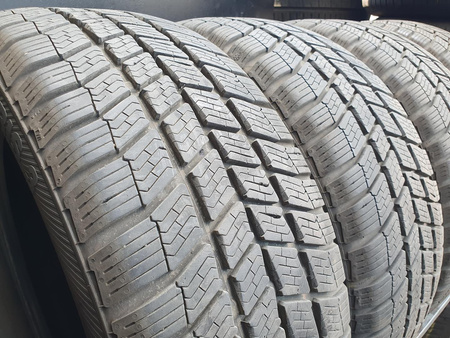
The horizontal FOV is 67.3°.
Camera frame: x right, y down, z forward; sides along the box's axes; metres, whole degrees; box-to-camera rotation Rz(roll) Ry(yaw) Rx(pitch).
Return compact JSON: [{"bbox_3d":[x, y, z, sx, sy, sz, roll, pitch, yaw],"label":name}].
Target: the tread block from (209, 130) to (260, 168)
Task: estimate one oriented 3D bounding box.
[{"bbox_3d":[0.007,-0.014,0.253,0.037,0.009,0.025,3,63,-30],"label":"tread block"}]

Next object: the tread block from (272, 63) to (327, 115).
[{"bbox_3d":[0.080,-0.084,0.354,0.040,0.014,0.077,44,58,13],"label":"tread block"}]

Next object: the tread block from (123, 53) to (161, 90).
[{"bbox_3d":[-0.060,-0.071,0.248,0.027,0.009,0.034,-20,61,-37],"label":"tread block"}]

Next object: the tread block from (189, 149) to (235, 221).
[{"bbox_3d":[-0.008,0.010,0.220,0.026,0.043,0.009,-19,-12,-37],"label":"tread block"}]

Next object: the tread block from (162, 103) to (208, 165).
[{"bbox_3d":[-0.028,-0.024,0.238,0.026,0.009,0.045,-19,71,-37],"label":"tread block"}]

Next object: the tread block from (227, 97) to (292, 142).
[{"bbox_3d":[0.034,-0.037,0.281,0.065,0.011,0.036,8,52,-42],"label":"tread block"}]

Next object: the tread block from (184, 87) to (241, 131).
[{"bbox_3d":[-0.010,-0.043,0.252,0.025,0.007,0.043,-17,67,-40],"label":"tread block"}]

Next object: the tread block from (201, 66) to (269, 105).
[{"bbox_3d":[0.014,-0.069,0.294,0.064,0.011,0.035,7,46,-40],"label":"tread block"}]

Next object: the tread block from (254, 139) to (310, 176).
[{"bbox_3d":[0.050,-0.007,0.273,0.063,0.028,0.011,6,-31,-44],"label":"tread block"}]

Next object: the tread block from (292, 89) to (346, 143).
[{"bbox_3d":[0.099,-0.055,0.344,0.029,0.014,0.077,47,60,8],"label":"tread block"}]

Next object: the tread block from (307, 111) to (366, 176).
[{"bbox_3d":[0.110,-0.023,0.325,0.075,0.035,0.015,-40,-4,-22],"label":"tread block"}]

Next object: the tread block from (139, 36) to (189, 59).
[{"bbox_3d":[-0.051,-0.096,0.278,0.028,0.009,0.033,-18,55,-40],"label":"tread block"}]

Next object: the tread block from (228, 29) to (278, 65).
[{"bbox_3d":[0.033,-0.136,0.375,0.038,0.014,0.072,28,55,21],"label":"tread block"}]

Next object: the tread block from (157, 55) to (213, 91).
[{"bbox_3d":[-0.031,-0.073,0.265,0.028,0.009,0.041,-18,61,-40],"label":"tread block"}]

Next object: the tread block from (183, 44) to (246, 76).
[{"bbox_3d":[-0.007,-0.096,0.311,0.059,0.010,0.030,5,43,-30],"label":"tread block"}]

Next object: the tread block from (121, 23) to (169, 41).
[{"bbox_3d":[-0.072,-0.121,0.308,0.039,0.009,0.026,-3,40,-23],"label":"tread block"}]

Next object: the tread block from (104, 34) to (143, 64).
[{"bbox_3d":[-0.078,-0.093,0.264,0.024,0.007,0.038,30,42,13],"label":"tread block"}]

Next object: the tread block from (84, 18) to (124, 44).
[{"bbox_3d":[-0.099,-0.113,0.278,0.027,0.009,0.042,-21,49,-38],"label":"tread block"}]

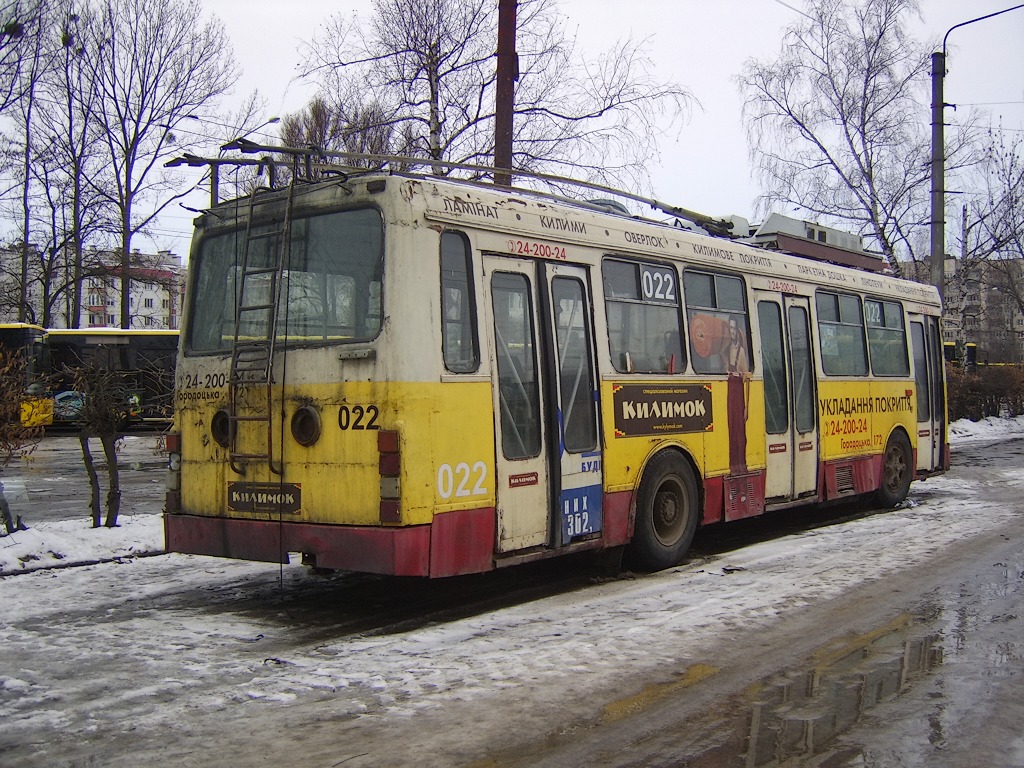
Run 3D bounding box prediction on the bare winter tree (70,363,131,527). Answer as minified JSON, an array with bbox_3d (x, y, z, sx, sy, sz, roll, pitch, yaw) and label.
[{"bbox_3d":[-4.630,0.680,10.350,0.640,1.820,0.600,0,0,-24],"label":"bare winter tree"}]

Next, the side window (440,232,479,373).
[{"bbox_3d":[-0.360,-0.550,6.240,0.060,0.950,0.330,-6,-4,43],"label":"side window"}]

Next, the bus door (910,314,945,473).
[{"bbox_3d":[5.700,0.130,12.550,0.100,2.120,1.200,-3,-2,43],"label":"bus door"}]

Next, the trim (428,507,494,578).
[{"bbox_3d":[-0.330,1.070,6.220,0.070,0.430,0.580,-2,-2,43],"label":"trim"}]

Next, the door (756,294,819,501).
[{"bbox_3d":[2.880,0.130,9.550,0.100,2.150,1.200,-3,-2,43],"label":"door"}]

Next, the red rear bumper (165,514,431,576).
[{"bbox_3d":[-1.600,1.140,6.550,2.450,0.310,0.300,-2,-1,34],"label":"red rear bumper"}]

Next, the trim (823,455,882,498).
[{"bbox_3d":[4.000,1.070,10.750,0.070,0.430,1.650,-2,-2,43],"label":"trim"}]

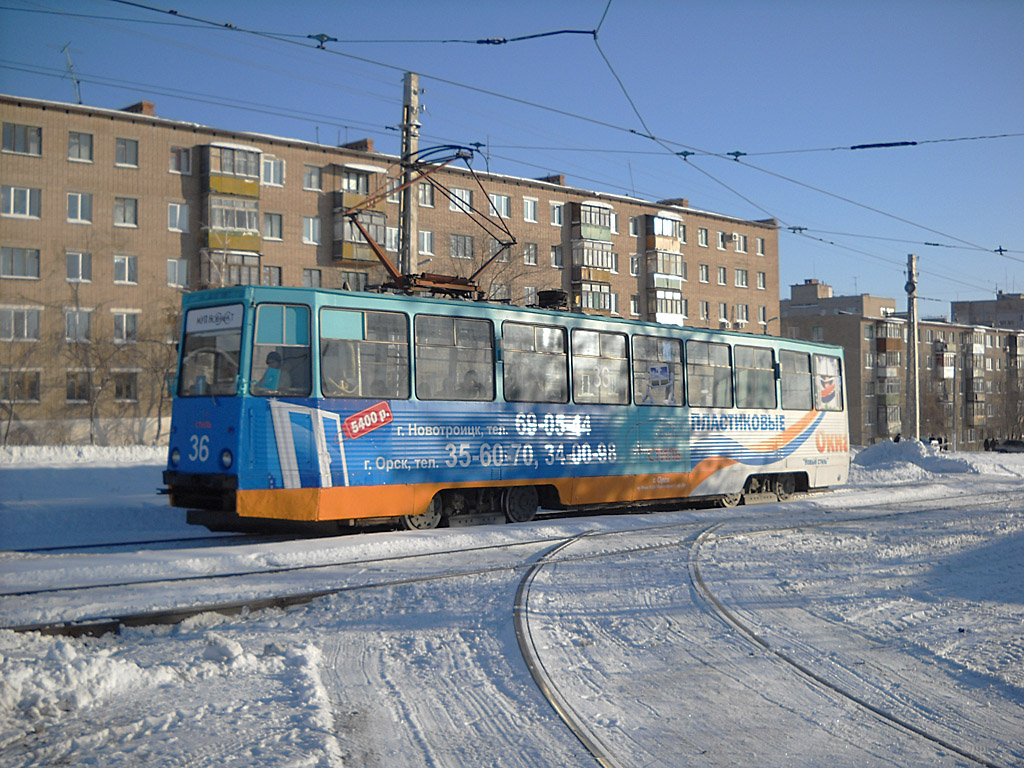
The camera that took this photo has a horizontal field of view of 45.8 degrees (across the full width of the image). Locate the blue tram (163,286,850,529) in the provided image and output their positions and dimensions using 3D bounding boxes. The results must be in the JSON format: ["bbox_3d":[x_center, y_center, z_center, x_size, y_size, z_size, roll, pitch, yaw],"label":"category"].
[{"bbox_3d":[1.244,0.589,20.559,2.600,3.130,15.075,-2,-3,43],"label":"blue tram"}]

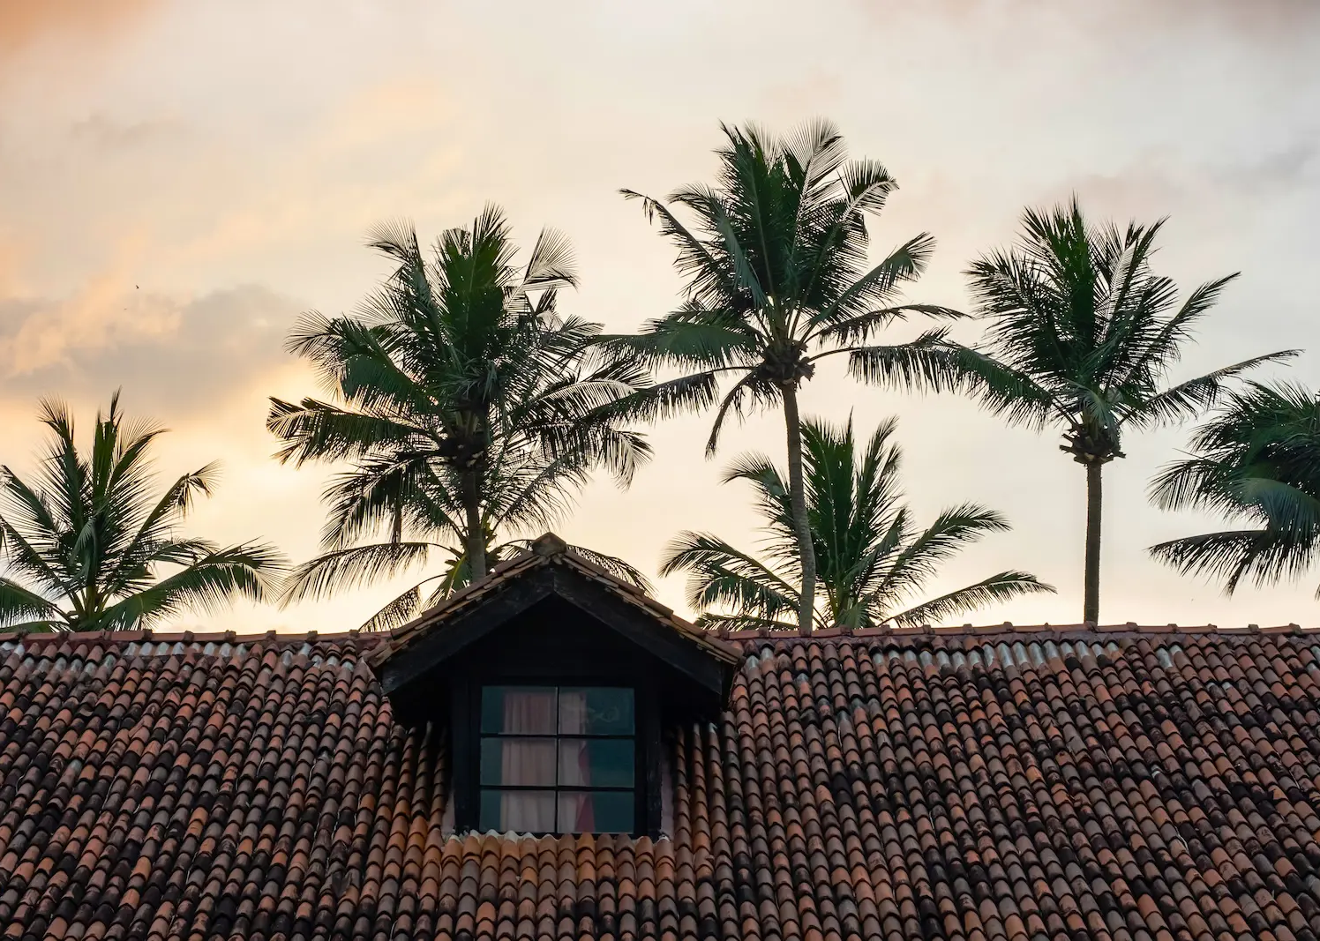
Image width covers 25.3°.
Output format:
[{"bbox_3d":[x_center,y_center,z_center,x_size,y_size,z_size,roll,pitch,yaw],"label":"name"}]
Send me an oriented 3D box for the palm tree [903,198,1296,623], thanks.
[{"bbox_3d":[8.890,5.130,57.760,7.970,22.200,7.970,0,-15,-1],"label":"palm tree"}]

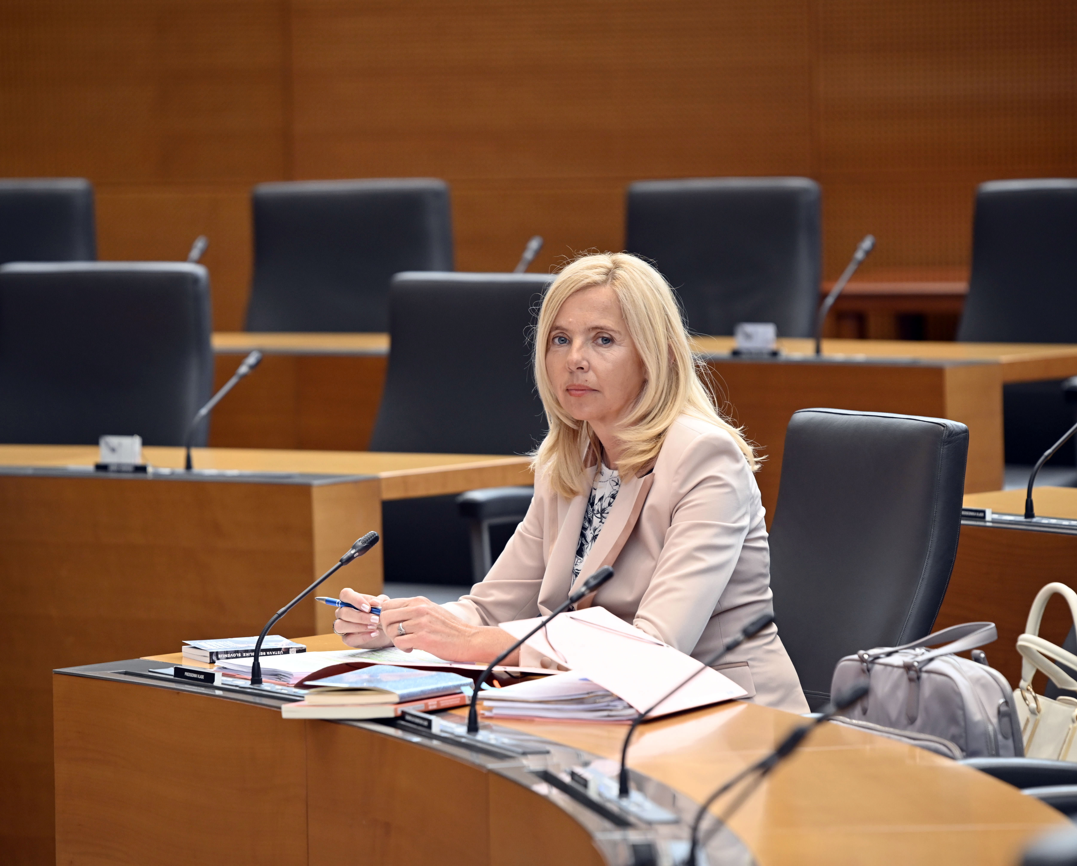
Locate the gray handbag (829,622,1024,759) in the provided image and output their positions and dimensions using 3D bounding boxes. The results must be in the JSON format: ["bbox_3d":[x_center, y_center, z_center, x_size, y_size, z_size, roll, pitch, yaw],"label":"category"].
[{"bbox_3d":[0.518,0.394,9.650,0.130,0.290,0.280,-4,5,-38],"label":"gray handbag"}]

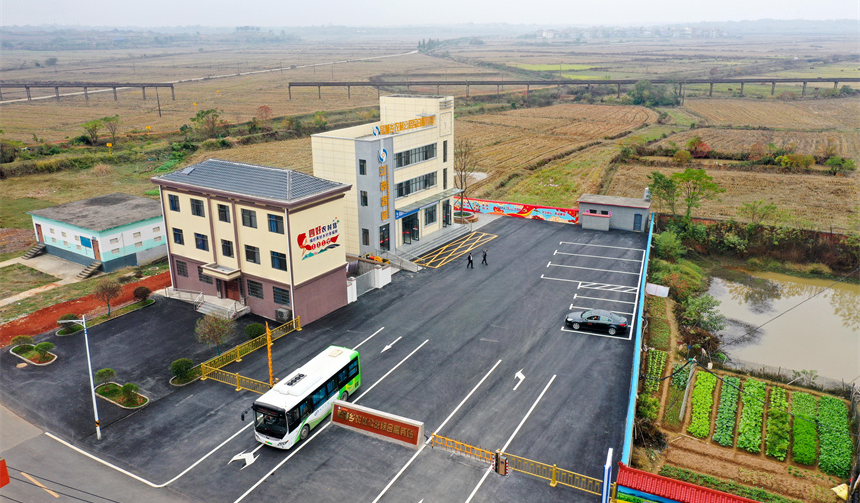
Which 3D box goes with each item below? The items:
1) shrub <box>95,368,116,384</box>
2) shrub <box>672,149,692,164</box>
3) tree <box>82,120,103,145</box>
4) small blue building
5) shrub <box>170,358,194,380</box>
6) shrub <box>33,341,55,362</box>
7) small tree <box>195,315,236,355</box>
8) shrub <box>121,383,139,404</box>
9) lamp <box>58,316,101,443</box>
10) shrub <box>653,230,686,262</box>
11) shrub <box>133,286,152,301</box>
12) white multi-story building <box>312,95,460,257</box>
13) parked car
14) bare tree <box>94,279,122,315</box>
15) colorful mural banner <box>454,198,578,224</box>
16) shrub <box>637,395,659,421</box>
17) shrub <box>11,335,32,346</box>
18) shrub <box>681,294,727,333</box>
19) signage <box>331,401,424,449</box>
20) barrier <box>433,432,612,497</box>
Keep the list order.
[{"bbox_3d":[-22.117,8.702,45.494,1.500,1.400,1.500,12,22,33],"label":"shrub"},{"bbox_3d":[47.136,-17.678,124.831,3.600,2.600,3.600,0,18,0],"label":"shrub"},{"bbox_3d":[-72.942,-25.692,144.069,4.300,5.500,4.200,12,22,33],"label":"tree"},{"bbox_3d":[-35.302,-2.512,74.592,13.064,4.321,11.159,11,22,30],"label":"small blue building"},{"bbox_3d":[-17.293,8.158,46.628,1.620,1.400,1.620,0,18,0],"label":"shrub"},{"bbox_3d":[-28.524,7.329,49.505,1.450,1.250,1.450,0,18,0],"label":"shrub"},{"bbox_3d":[-15.808,6.219,49.487,2.950,3.280,2.950,0,18,0],"label":"small tree"},{"bbox_3d":[-19.838,9.314,44.116,1.250,1.100,1.250,12,22,33],"label":"shrub"},{"bbox_3d":[-19.940,7.497,38.253,1.600,7.920,0.300,-14,23,-36],"label":"lamp"},{"bbox_3d":[25.930,-0.500,71.617,3.500,3.100,3.400,6,20,19],"label":"shrub"},{"bbox_3d":[-25.767,3.812,59.972,1.550,1.350,1.550,0,18,0],"label":"shrub"},{"bbox_3d":[-4.553,-9.072,76.007,8.784,15.728,15.558,12,22,31],"label":"white multi-story building"},{"bbox_3d":[13.635,5.579,54.466,4.980,1.480,1.850,7,20,20],"label":"parked car"},{"bbox_3d":[-27.501,4.021,56.880,2.400,3.100,2.400,12,22,33],"label":"bare tree"},{"bbox_3d":[10.831,-5.369,86.502,17.000,1.900,0.300,8,20,23],"label":"colorful mural banner"},{"bbox_3d":[13.695,9.832,42.009,1.600,1.500,1.600,0,18,0],"label":"shrub"},{"bbox_3d":[-31.185,7.073,51.077,1.700,1.000,1.700,12,22,33],"label":"shrub"},{"bbox_3d":[22.446,5.098,54.979,3.500,3.100,3.500,0,18,0],"label":"shrub"},{"bbox_3d":[-3.238,10.201,39.963,6.200,1.600,0.500,9,20,26],"label":"signage"},{"bbox_3d":[4.813,11.645,36.664,10.490,1.280,0.400,9,21,26],"label":"barrier"}]

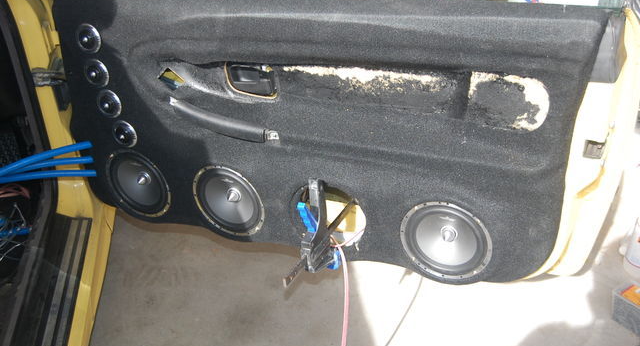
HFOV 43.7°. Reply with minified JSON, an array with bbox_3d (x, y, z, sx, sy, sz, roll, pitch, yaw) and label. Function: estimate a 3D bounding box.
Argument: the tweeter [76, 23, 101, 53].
[{"bbox_3d":[-0.442,-0.262,1.543,0.059,0.059,0.025,13,38,24],"label":"tweeter"}]

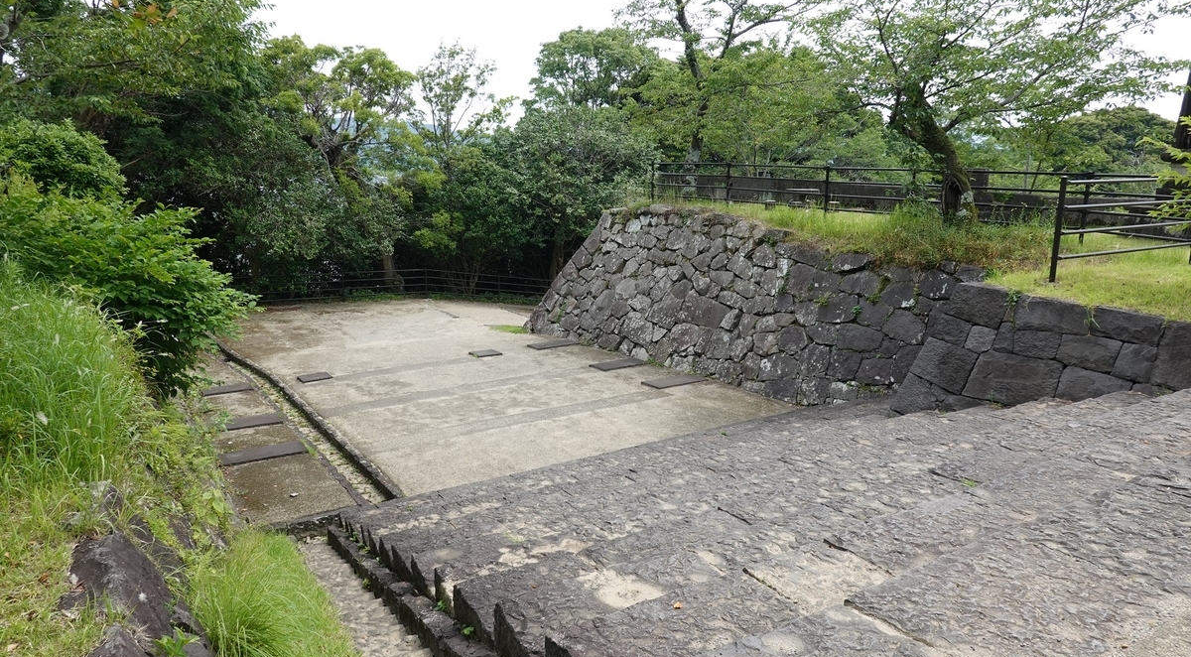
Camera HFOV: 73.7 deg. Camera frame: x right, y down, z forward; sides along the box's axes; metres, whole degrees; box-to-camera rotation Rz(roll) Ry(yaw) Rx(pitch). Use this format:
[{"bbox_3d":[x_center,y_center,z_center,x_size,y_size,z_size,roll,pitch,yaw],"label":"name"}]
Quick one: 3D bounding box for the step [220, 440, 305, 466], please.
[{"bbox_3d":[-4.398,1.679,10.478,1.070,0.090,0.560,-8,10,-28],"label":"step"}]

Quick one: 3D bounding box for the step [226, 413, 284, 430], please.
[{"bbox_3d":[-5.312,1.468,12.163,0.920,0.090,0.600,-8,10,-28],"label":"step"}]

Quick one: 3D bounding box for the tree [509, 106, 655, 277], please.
[{"bbox_3d":[-0.456,-4.432,27.673,5.000,6.370,4.800,0,12,0],"label":"tree"}]

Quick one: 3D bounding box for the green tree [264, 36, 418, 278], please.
[{"bbox_3d":[-9.299,-6.196,29.977,5.600,9.240,5.300,0,12,0],"label":"green tree"}]

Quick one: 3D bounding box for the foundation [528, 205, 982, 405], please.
[{"bbox_3d":[2.040,-0.601,15.319,2.500,2.950,11.300,-6,14,-27],"label":"foundation"}]

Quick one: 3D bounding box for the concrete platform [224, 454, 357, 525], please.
[{"bbox_3d":[-3.607,1.894,9.240,1.050,0.160,2.400,-8,10,-28],"label":"concrete platform"}]

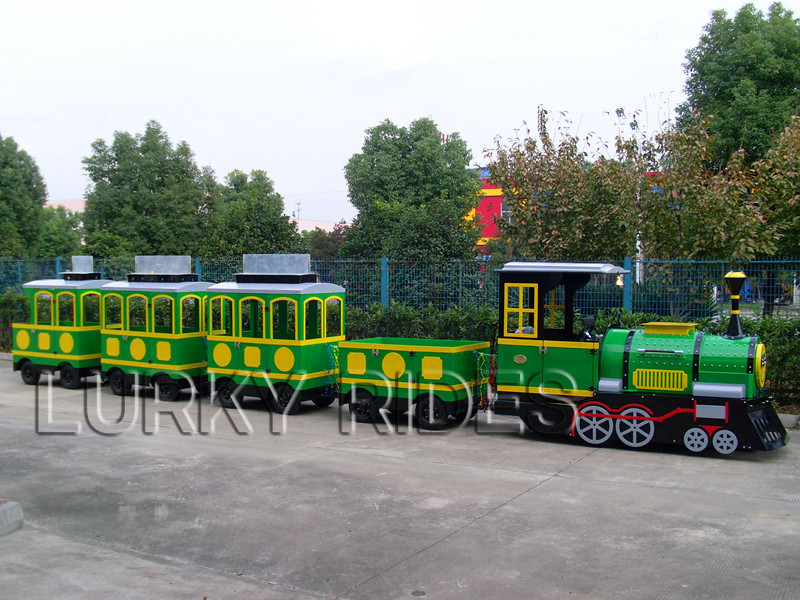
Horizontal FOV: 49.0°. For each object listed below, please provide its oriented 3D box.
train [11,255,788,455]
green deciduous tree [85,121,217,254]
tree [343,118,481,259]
[{"bbox_3d":[-0.945,0.391,10.509,10.166,1.802,1.037,1,3,29],"label":"train"},{"bbox_3d":[-9.400,-3.220,32.900,5.000,7.000,4.900,0,3,0],"label":"green deciduous tree"},{"bbox_3d":[0.380,-2.780,28.900,4.600,6.400,4.500,0,3,0],"label":"tree"}]

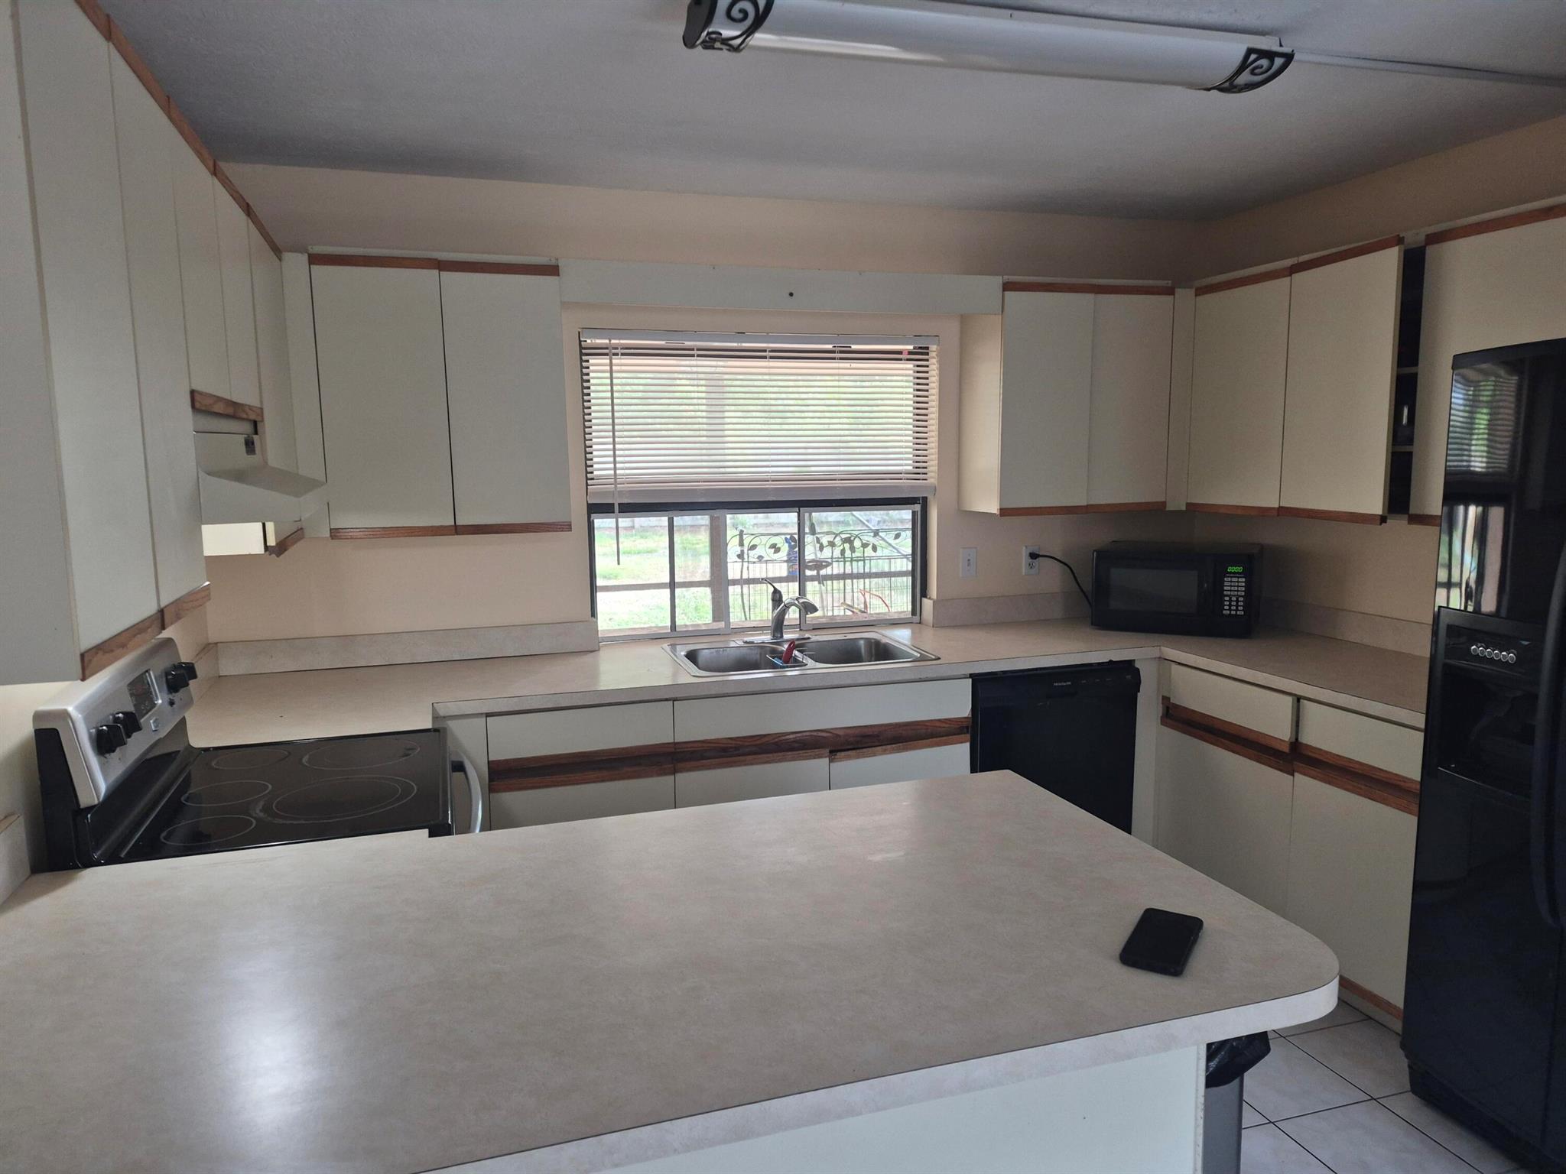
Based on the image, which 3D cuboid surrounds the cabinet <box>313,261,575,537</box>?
[{"bbox_3d":[-1.047,-0.574,3.237,0.698,0.810,0.311,-3,8,-18],"label":"cabinet"}]

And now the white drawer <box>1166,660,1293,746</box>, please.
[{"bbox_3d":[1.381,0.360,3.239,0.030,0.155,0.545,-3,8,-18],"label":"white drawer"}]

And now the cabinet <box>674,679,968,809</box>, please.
[{"bbox_3d":[0.062,0.660,3.537,0.980,0.763,0.580,-3,8,-18],"label":"cabinet"}]

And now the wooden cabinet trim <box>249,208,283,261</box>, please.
[{"bbox_3d":[-1.304,-0.881,2.605,0.021,0.031,0.548,-3,8,-18],"label":"wooden cabinet trim"}]

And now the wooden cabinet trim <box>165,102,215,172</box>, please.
[{"bbox_3d":[-1.040,-0.780,1.815,0.022,0.032,0.354,-3,8,-18],"label":"wooden cabinet trim"}]

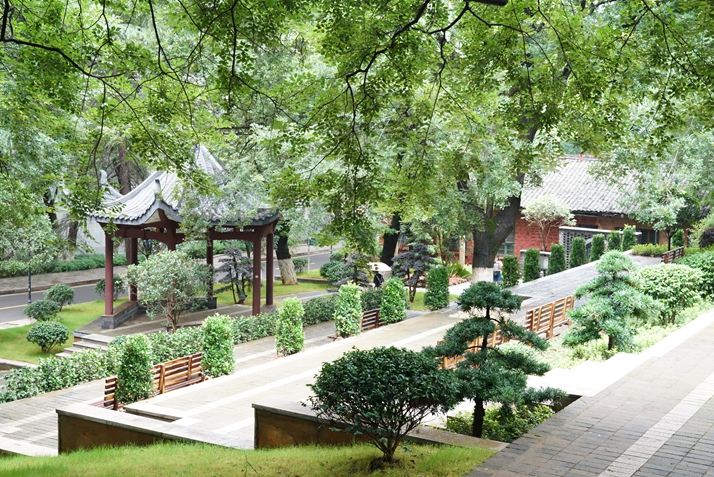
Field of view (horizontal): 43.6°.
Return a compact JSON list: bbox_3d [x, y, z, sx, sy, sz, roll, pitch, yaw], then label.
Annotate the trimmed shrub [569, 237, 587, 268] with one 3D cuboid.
[{"bbox_3d":[10.179,0.672,40.979,0.700,1.420,0.700,4,6,30],"label":"trimmed shrub"}]

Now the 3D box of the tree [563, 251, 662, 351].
[{"bbox_3d":[5.630,1.361,19.600,2.100,2.200,2.050,1,5,0],"label":"tree"}]

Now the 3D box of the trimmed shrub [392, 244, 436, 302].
[{"bbox_3d":[2.492,1.535,38.801,1.863,2.558,1.750,0,5,0],"label":"trimmed shrub"}]

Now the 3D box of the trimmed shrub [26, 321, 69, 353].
[{"bbox_3d":[-10.224,3.268,29.543,1.387,1.089,1.350,0,5,0],"label":"trimmed shrub"}]

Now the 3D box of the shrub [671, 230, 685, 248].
[{"bbox_3d":[20.489,0.191,57.000,0.850,1.500,0.850,1,5,0],"label":"shrub"}]

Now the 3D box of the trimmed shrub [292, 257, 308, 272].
[{"bbox_3d":[-3.290,1.530,52.036,0.932,0.908,0.930,0,5,0],"label":"trimmed shrub"}]

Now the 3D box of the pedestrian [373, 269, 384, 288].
[{"bbox_3d":[1.035,2.285,42.066,0.400,1.660,0.520,-1,5,-12],"label":"pedestrian"}]

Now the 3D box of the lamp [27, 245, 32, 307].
[{"bbox_3d":[-13.203,1.614,36.135,0.300,3.400,0.300,0,5,0],"label":"lamp"}]

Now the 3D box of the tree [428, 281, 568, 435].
[{"bbox_3d":[2.263,2.040,14.805,2.239,2.640,2.100,0,5,0],"label":"tree"}]

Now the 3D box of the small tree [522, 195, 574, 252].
[{"bbox_3d":[11.580,-0.968,54.000,3.200,3.600,3.100,1,5,0],"label":"small tree"}]

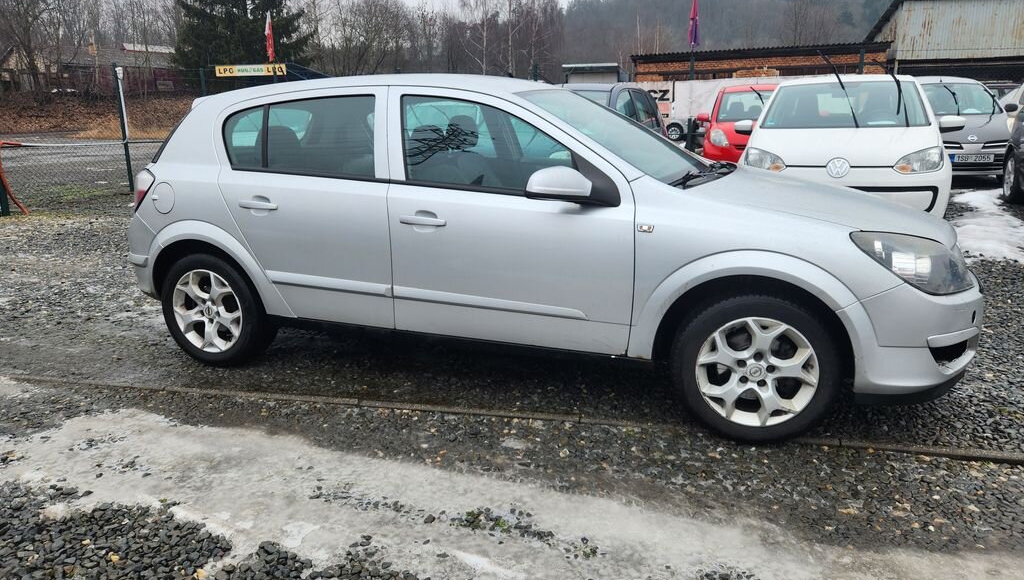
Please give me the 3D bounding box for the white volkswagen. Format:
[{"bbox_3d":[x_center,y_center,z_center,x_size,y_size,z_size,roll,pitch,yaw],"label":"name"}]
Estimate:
[{"bbox_3d":[3.300,-1.388,6.870,1.700,1.485,3.540,6,15,24],"label":"white volkswagen"}]

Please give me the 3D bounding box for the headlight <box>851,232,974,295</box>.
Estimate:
[{"bbox_3d":[1.504,-0.106,2.528,0.500,0.250,0.340,5,15,19],"label":"headlight"}]

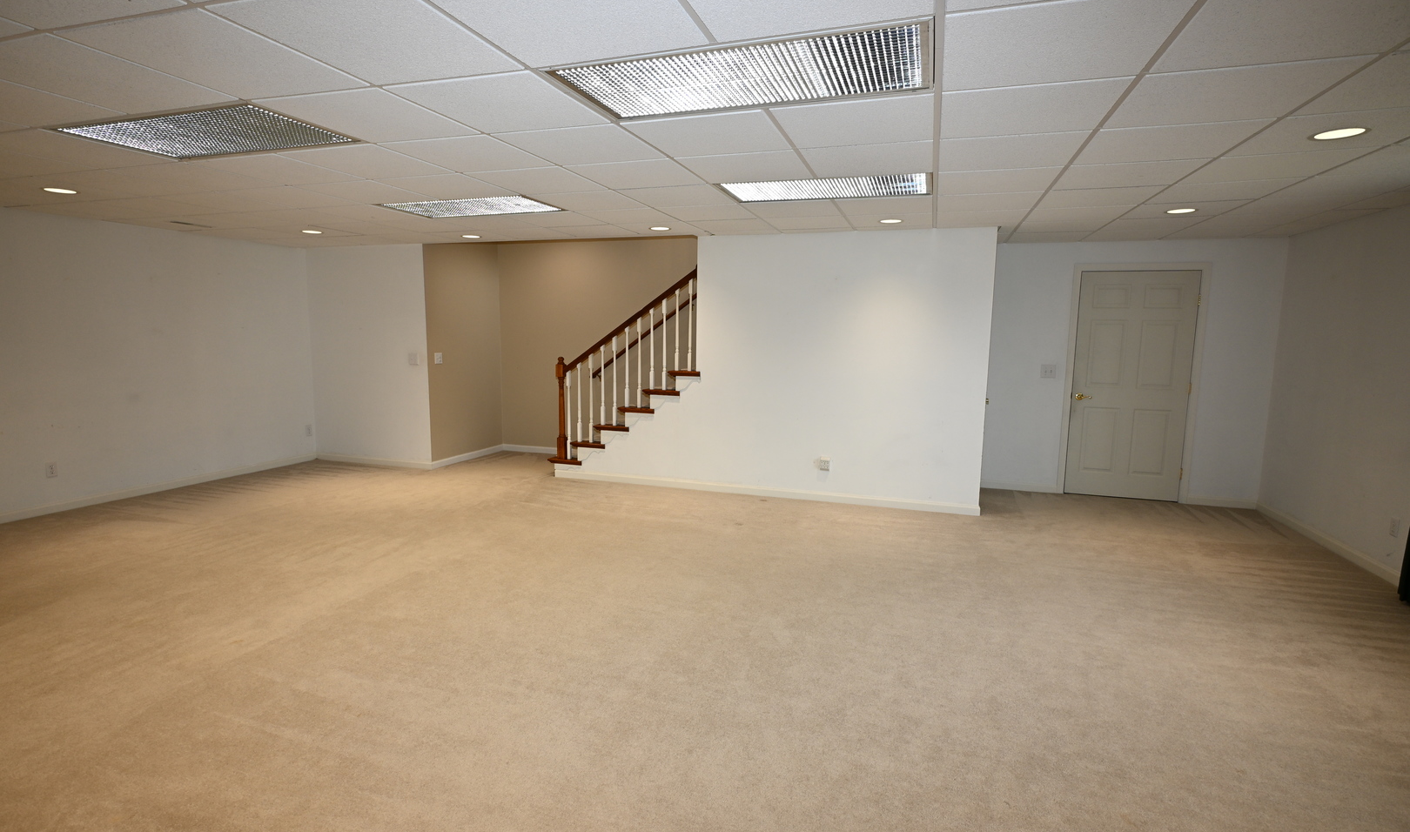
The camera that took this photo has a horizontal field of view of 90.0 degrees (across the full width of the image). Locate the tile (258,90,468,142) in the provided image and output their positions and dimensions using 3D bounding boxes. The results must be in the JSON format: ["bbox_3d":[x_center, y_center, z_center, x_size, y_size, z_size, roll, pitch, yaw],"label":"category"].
[{"bbox_3d":[-1.306,-1.188,2.789,0.600,0.020,0.600,3,7,18],"label":"tile"}]

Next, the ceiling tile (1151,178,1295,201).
[{"bbox_3d":[2.901,-1.275,3.979,0.603,0.020,0.603,3,7,18],"label":"ceiling tile"}]

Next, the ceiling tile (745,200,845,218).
[{"bbox_3d":[0.600,-1.389,4.727,0.603,0.020,0.603,3,7,18],"label":"ceiling tile"}]

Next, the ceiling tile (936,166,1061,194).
[{"bbox_3d":[1.561,-1.266,3.774,0.600,0.020,0.600,3,7,18],"label":"ceiling tile"}]

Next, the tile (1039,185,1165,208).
[{"bbox_3d":[2.320,-1.302,4.164,0.600,0.020,0.600,3,7,18],"label":"tile"}]

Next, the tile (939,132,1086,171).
[{"bbox_3d":[1.377,-1.204,3.211,0.603,0.020,0.603,3,7,18],"label":"tile"}]

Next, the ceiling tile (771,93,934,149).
[{"bbox_3d":[0.611,-1.167,2.811,0.603,0.020,0.603,3,7,18],"label":"ceiling tile"}]

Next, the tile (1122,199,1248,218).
[{"bbox_3d":[3.092,-1.338,4.554,0.600,0.020,0.600,3,7,18],"label":"tile"}]

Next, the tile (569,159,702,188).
[{"bbox_3d":[-0.354,-1.287,3.764,0.605,0.020,0.605,3,7,18],"label":"tile"}]

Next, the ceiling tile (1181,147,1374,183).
[{"bbox_3d":[2.721,-1.211,3.407,0.603,0.020,0.603,3,7,18],"label":"ceiling tile"}]

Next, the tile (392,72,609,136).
[{"bbox_3d":[-0.736,-1.160,2.615,0.603,0.020,0.603,3,7,18],"label":"tile"}]

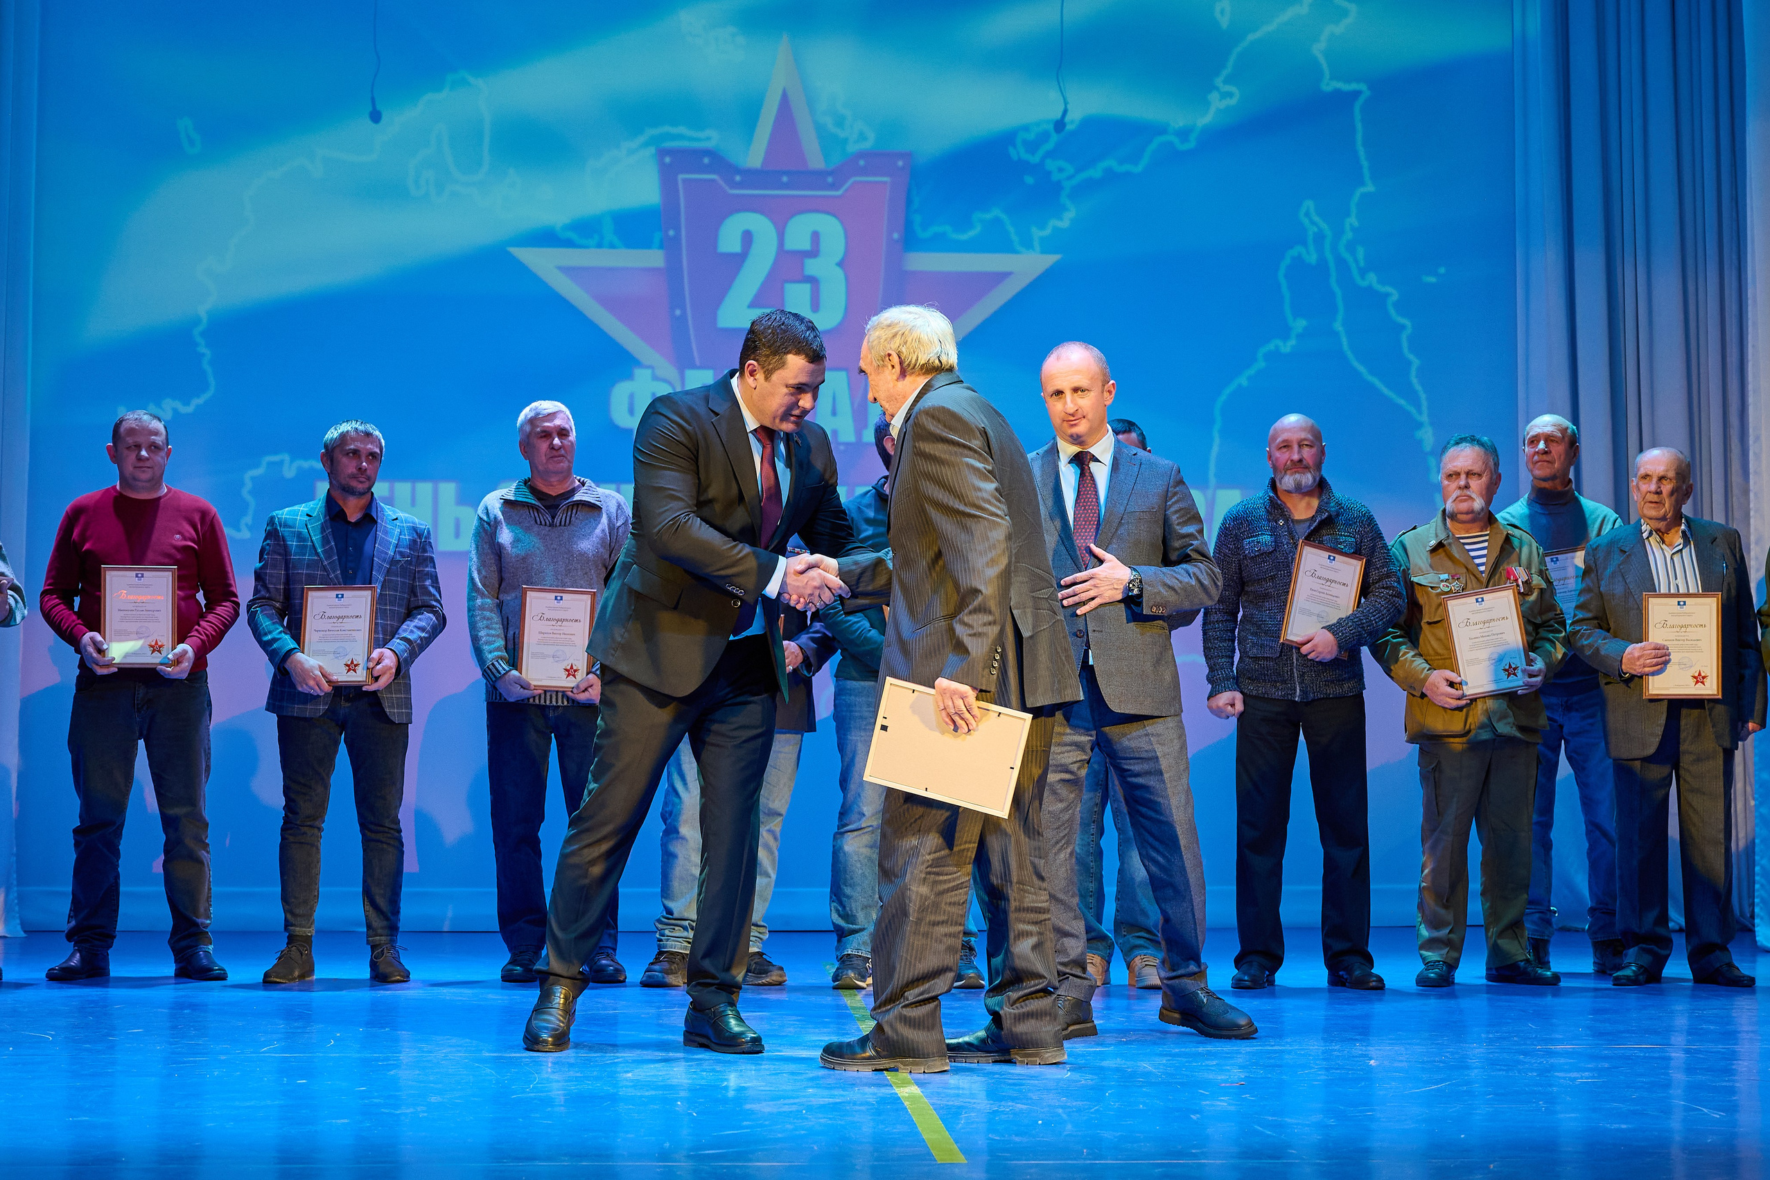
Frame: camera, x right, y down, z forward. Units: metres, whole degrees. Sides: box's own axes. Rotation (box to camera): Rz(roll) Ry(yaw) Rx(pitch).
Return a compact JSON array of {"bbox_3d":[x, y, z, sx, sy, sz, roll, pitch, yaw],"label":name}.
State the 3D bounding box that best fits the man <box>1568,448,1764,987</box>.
[{"bbox_3d":[2.441,0.385,6.928,0.600,1.669,0.420,-1,-5,11],"label":"man"}]

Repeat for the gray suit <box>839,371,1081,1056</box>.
[{"bbox_3d":[0.175,0.269,5.043,0.580,1.562,0.500,-1,-4,22],"label":"gray suit"}]

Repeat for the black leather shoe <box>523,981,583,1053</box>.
[{"bbox_3d":[-0.793,1.027,5.315,0.112,0.120,0.295,-1,3,12],"label":"black leather shoe"}]

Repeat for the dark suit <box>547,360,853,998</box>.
[{"bbox_3d":[-0.426,0.245,5.255,0.640,1.512,0.760,4,-5,-45],"label":"dark suit"}]

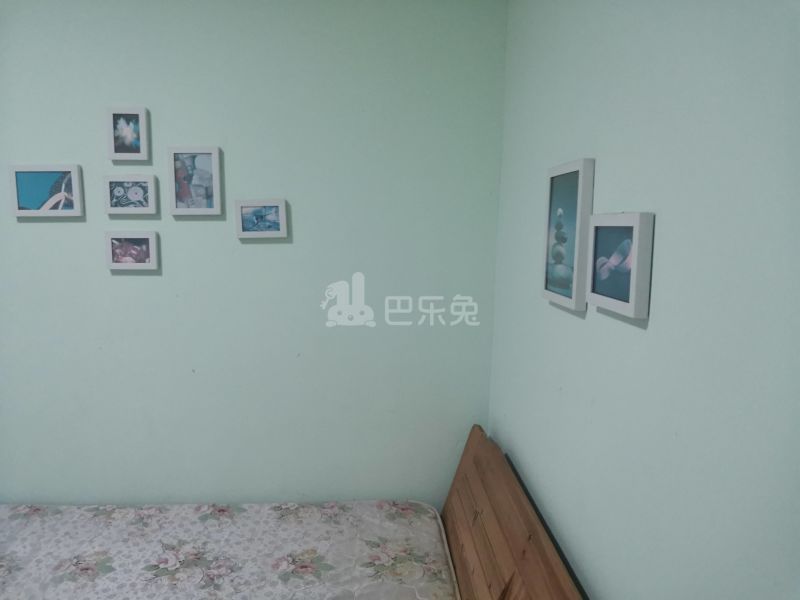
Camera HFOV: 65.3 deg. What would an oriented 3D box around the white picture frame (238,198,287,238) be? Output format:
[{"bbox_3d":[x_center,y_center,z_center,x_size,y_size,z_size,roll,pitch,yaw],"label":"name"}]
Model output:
[{"bbox_3d":[-0.456,-0.267,2.059,0.162,0.122,0.023,0,7,-3],"label":"white picture frame"}]

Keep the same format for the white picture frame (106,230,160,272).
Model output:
[{"bbox_3d":[-0.879,-0.162,2.053,0.162,0.122,0.023,0,7,-3],"label":"white picture frame"}]

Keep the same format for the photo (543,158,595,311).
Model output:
[{"bbox_3d":[0.357,-0.139,1.336,0.023,0.296,0.235,0,7,-3],"label":"photo"}]

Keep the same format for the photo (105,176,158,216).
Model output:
[{"bbox_3d":[-0.875,-0.342,2.031,0.162,0.122,0.023,0,7,-3],"label":"photo"}]

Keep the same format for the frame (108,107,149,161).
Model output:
[{"bbox_3d":[-0.873,-0.533,2.007,0.122,0.162,0.023,0,7,-3],"label":"frame"}]

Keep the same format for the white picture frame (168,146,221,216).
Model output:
[{"bbox_3d":[-0.666,-0.386,2.035,0.162,0.213,0.023,0,7,-3],"label":"white picture frame"}]

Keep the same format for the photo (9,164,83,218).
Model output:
[{"bbox_3d":[-1.141,-0.352,2.018,0.213,0.162,0.023,0,7,-3],"label":"photo"}]

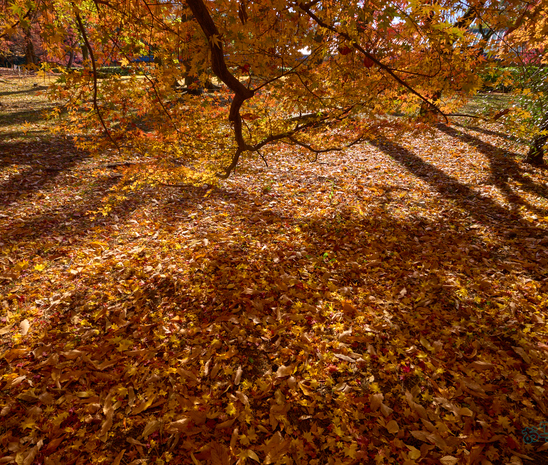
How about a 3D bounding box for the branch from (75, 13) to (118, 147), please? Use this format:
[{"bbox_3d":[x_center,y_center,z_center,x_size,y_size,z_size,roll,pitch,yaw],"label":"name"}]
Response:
[{"bbox_3d":[-1.074,-0.914,2.350,0.180,0.800,0.220,-10,26,-21],"label":"branch"}]

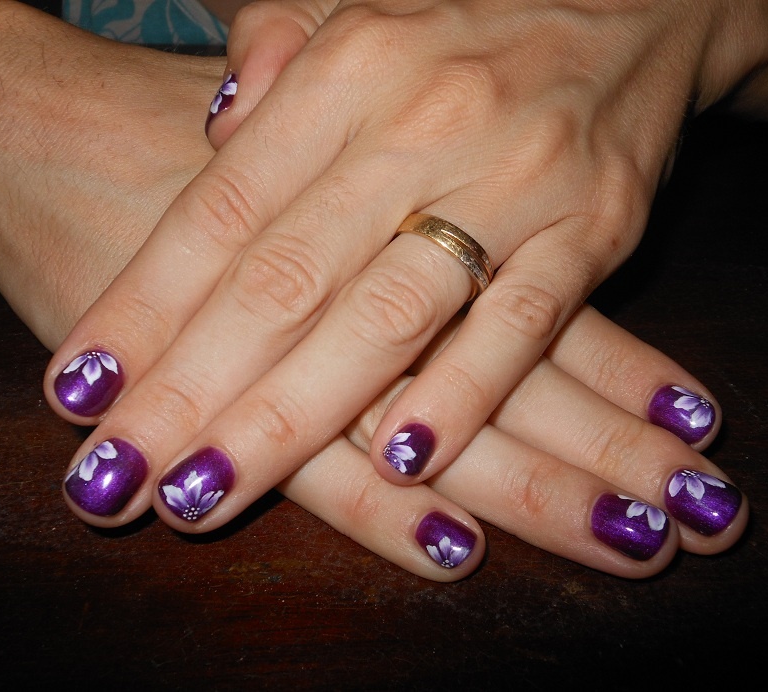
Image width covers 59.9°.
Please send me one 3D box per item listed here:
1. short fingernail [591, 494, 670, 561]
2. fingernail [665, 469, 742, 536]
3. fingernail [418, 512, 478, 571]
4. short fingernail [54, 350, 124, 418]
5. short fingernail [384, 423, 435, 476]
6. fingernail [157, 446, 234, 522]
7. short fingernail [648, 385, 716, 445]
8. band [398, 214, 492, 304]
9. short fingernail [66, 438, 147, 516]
[{"bbox_3d":[0.045,0.034,0.122,0.012,0.003,0.009,26,81,31],"label":"short fingernail"},{"bbox_3d":[0.060,0.030,0.125,0.013,0.003,0.010,33,86,40],"label":"fingernail"},{"bbox_3d":[0.011,0.035,0.120,0.011,0.003,0.007,25,74,24],"label":"fingernail"},{"bbox_3d":[-0.060,0.008,0.136,0.010,0.003,0.013,40,63,-14],"label":"short fingernail"},{"bbox_3d":[0.005,0.019,0.120,0.007,0.003,0.009,36,78,9],"label":"short fingernail"},{"bbox_3d":[-0.035,0.026,0.124,0.013,0.003,0.009,-37,84,-17],"label":"fingernail"},{"bbox_3d":[0.063,0.015,0.140,0.013,0.003,0.009,33,92,36],"label":"short fingernail"},{"bbox_3d":[0.011,-0.017,0.127,0.020,0.020,0.005,36,80,0],"label":"band"},{"bbox_3d":[-0.051,0.025,0.124,0.010,0.003,0.013,43,67,3],"label":"short fingernail"}]

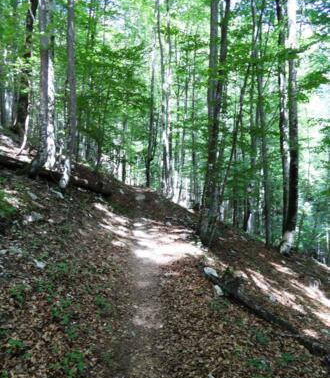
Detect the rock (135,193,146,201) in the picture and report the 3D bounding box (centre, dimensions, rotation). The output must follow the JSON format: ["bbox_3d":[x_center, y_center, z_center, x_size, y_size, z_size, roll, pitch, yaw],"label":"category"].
[{"bbox_3d":[-0.931,0.323,11.596,0.400,0.240,0.320,1,1,-5],"label":"rock"}]

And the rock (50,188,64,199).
[{"bbox_3d":[-2.599,0.109,7.375,0.330,0.210,0.250,1,1,-19],"label":"rock"}]

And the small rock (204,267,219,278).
[{"bbox_3d":[0.755,1.356,4.954,0.210,0.130,0.180,1,1,9],"label":"small rock"}]

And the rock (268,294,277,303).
[{"bbox_3d":[1.739,1.772,4.936,0.125,0.120,0.120,2,1,20],"label":"rock"}]

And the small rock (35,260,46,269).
[{"bbox_3d":[-1.545,0.937,3.786,0.135,0.100,0.120,1,1,-22],"label":"small rock"}]

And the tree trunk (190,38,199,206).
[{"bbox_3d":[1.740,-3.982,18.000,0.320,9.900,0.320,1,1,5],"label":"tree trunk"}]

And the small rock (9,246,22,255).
[{"bbox_3d":[-1.981,0.815,4.042,0.175,0.110,0.140,1,1,-26],"label":"small rock"}]

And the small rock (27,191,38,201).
[{"bbox_3d":[-2.842,0.161,6.560,0.240,0.170,0.200,1,1,-23],"label":"small rock"}]

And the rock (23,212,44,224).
[{"bbox_3d":[-2.361,0.512,5.478,0.340,0.180,0.260,1,1,-23],"label":"rock"}]

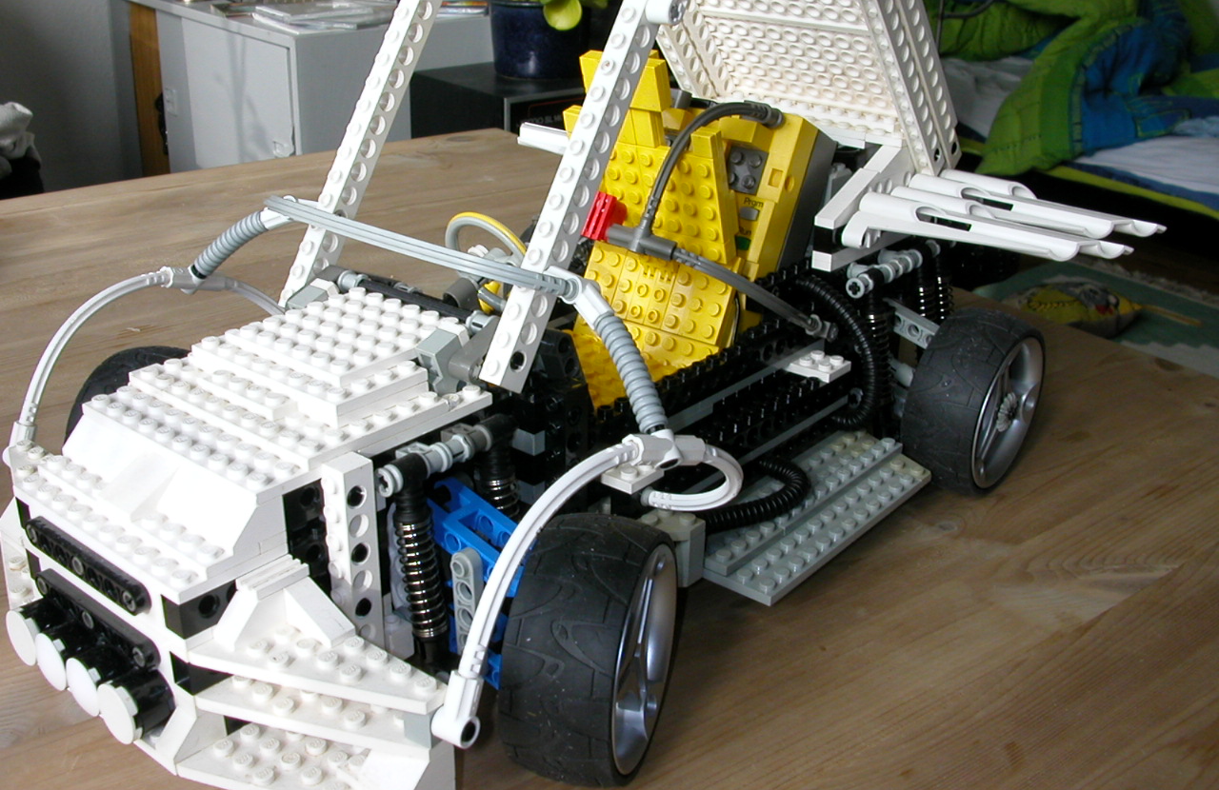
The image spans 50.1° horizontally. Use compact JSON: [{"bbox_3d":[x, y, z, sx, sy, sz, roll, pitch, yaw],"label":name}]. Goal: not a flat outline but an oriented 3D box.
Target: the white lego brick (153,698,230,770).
[{"bbox_3d":[-0.103,0.083,0.320,0.008,0.010,0.016,19,30,36],"label":"white lego brick"}]

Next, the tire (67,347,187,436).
[{"bbox_3d":[-0.153,0.020,0.448,0.029,0.070,0.070,8,25,16],"label":"tire"}]

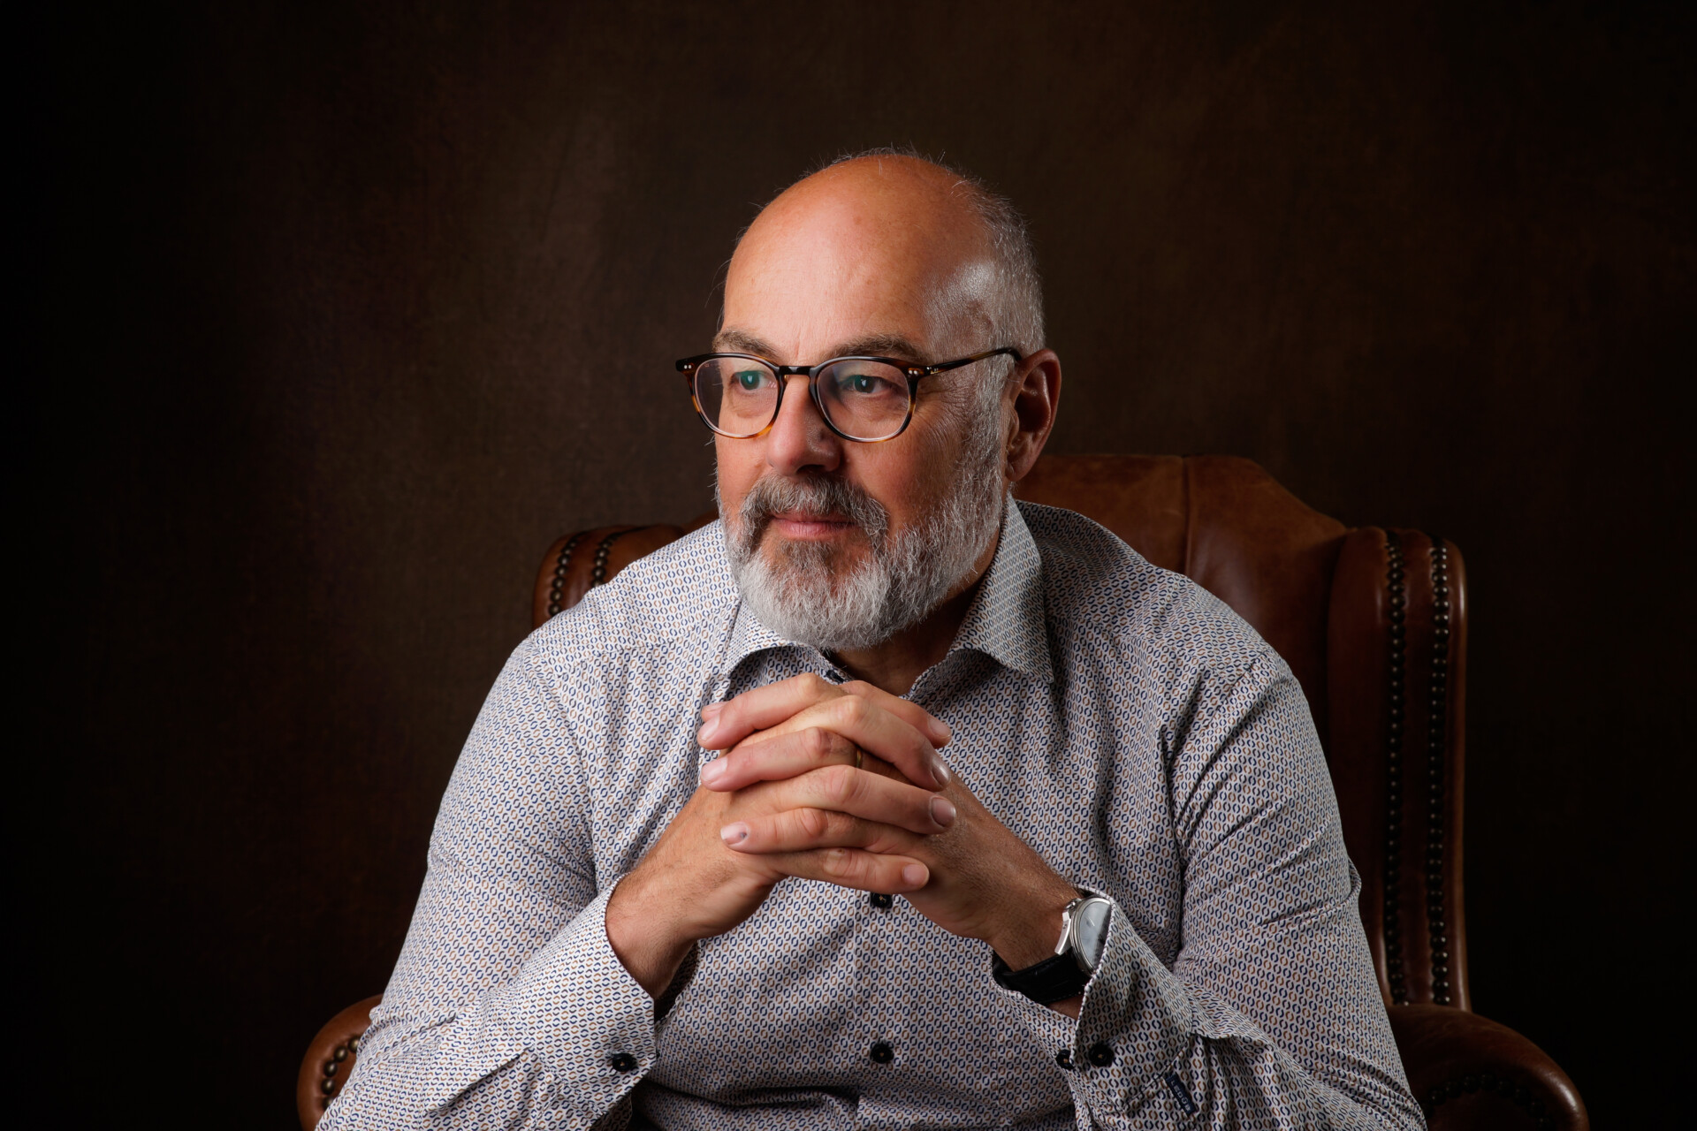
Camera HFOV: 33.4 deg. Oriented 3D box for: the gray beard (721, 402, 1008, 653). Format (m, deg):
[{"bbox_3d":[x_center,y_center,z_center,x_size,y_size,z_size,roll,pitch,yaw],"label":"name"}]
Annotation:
[{"bbox_3d":[-0.002,-0.024,1.480,0.154,0.126,0.108,3,10,29],"label":"gray beard"}]

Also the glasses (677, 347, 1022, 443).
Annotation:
[{"bbox_3d":[0.005,-0.091,1.486,0.146,0.052,0.141,3,10,29],"label":"glasses"}]

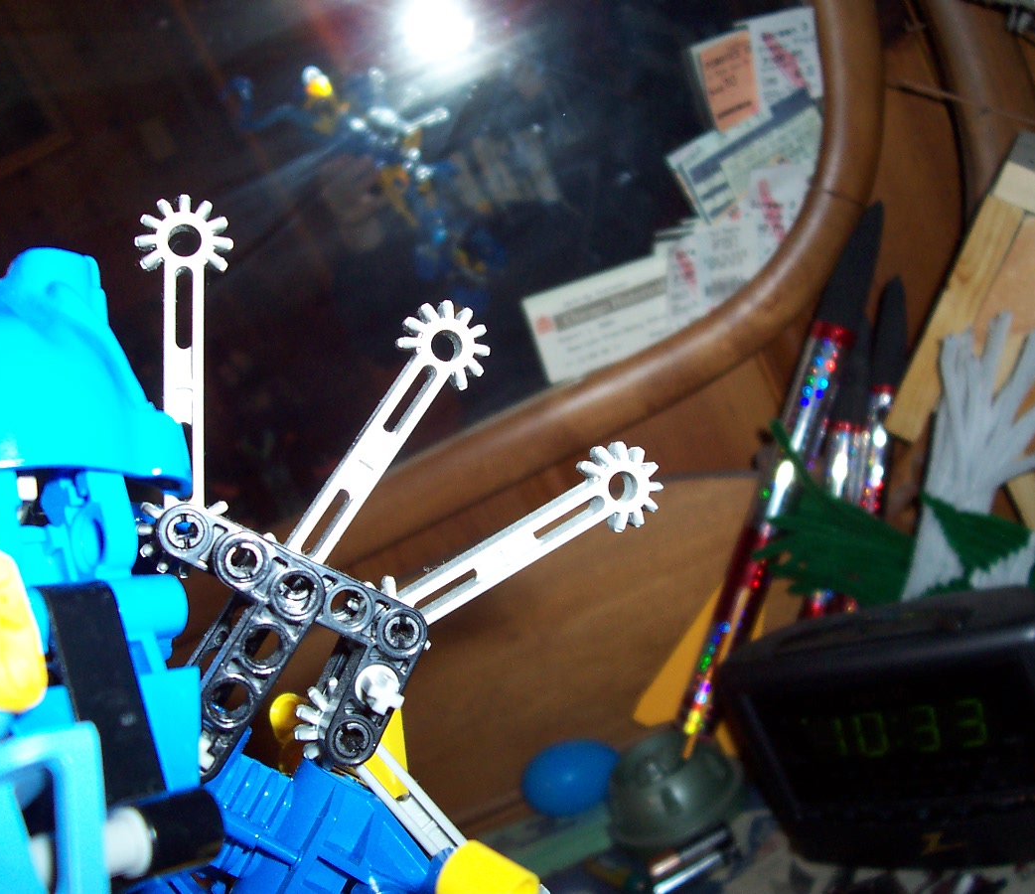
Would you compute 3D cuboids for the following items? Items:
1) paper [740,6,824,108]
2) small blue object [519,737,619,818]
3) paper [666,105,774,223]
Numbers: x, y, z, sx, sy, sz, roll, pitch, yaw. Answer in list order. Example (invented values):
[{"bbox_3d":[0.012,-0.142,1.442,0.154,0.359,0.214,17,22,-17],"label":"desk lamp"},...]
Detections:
[{"bbox_3d":[0.142,-0.206,0.677,0.038,0.052,0.002,-16,18,0],"label":"paper"},{"bbox_3d":[0.033,0.196,0.755,0.060,0.045,0.045,-21,18,2],"label":"small blue object"},{"bbox_3d":[0.120,-0.154,0.692,0.064,0.046,0.002,-34,17,6],"label":"paper"}]

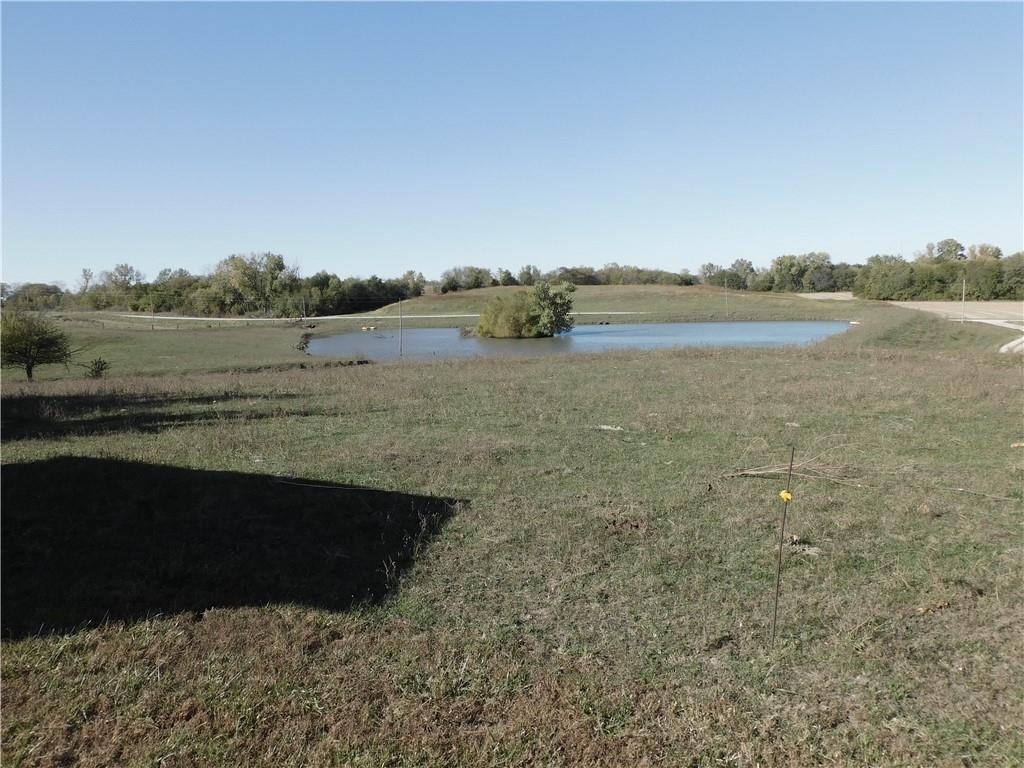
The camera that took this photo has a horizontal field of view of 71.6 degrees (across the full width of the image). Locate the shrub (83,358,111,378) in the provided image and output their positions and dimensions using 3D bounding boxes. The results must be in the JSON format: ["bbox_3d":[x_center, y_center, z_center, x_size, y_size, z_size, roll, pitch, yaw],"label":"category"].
[{"bbox_3d":[-32.187,-1.201,55.000,2.169,1.549,1.952,-1,8,0],"label":"shrub"}]

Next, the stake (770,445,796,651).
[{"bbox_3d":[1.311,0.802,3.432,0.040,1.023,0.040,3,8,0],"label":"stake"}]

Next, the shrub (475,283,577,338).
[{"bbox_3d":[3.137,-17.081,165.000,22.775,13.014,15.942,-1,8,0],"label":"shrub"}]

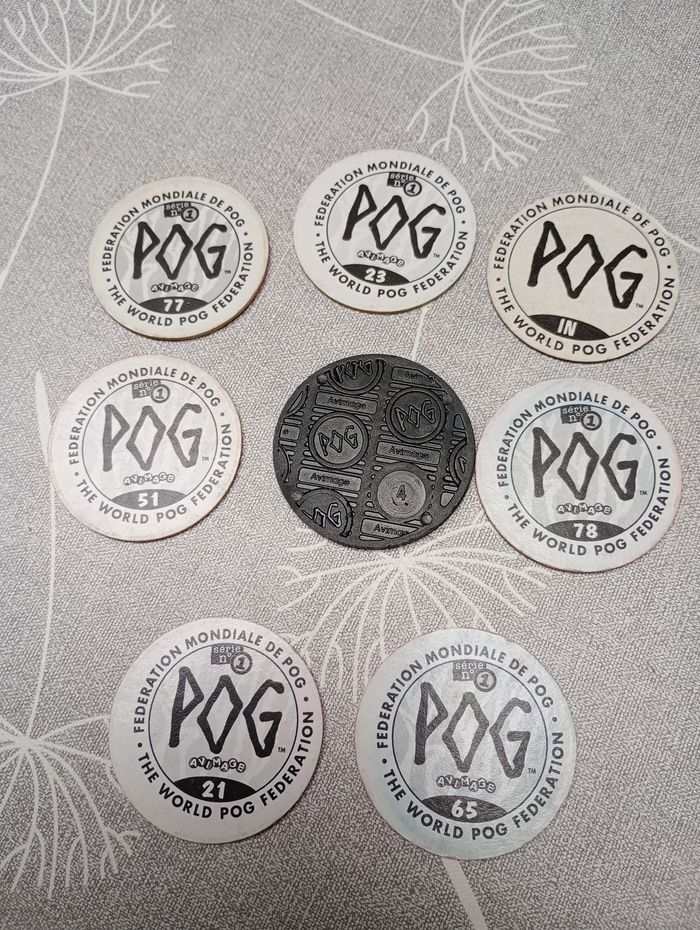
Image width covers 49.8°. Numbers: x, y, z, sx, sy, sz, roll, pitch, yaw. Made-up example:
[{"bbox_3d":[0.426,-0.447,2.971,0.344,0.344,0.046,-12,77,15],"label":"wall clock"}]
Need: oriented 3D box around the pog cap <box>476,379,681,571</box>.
[{"bbox_3d":[0.047,0.002,0.154,0.041,0.001,0.041,-1,75,3],"label":"pog cap"}]

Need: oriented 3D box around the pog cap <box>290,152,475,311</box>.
[{"bbox_3d":[0.008,-0.053,0.171,0.041,0.001,0.041,-1,75,3],"label":"pog cap"}]

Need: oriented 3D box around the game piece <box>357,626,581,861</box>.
[{"bbox_3d":[0.022,0.052,0.142,0.041,0.001,0.041,5,75,4],"label":"game piece"}]

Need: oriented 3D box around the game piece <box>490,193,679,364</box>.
[{"bbox_3d":[0.051,-0.042,0.166,0.041,0.001,0.041,-1,75,3],"label":"game piece"}]

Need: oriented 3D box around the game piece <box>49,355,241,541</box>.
[{"bbox_3d":[-0.043,-0.004,0.160,0.041,0.001,0.041,-5,75,2],"label":"game piece"}]

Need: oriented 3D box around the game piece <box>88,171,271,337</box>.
[{"bbox_3d":[-0.039,-0.048,0.172,0.041,0.001,0.041,-1,75,3],"label":"game piece"}]

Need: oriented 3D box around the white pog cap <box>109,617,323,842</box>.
[{"bbox_3d":[-0.026,0.050,0.145,0.041,0.001,0.041,-1,75,3],"label":"white pog cap"}]

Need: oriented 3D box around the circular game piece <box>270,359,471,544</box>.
[{"bbox_3d":[0.005,-0.003,0.157,0.042,0.003,0.042,-1,75,3],"label":"circular game piece"}]

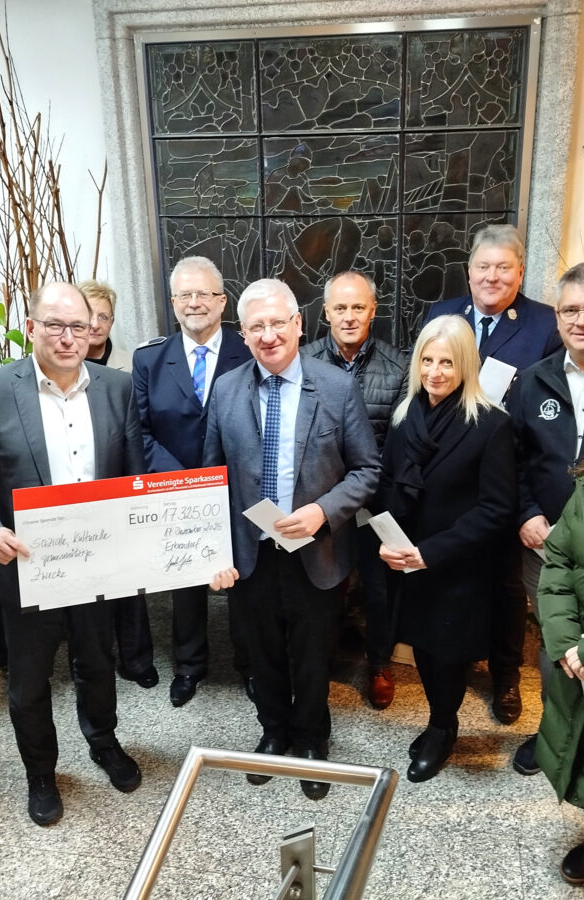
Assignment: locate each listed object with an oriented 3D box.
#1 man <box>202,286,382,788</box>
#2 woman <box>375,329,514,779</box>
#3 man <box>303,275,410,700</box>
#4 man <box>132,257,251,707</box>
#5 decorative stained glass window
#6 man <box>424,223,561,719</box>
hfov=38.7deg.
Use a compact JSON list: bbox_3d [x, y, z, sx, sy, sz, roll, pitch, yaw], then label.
[{"bbox_3d":[-0.002,0.338,2.821,0.570,1.810,0.400,2,20,8],"label":"man"},{"bbox_3d":[0.534,0.368,2.893,0.480,1.680,0.400,11,24,31],"label":"woman"},{"bbox_3d":[0.240,0.191,3.264,0.520,1.770,0.360,1,20,6],"label":"man"},{"bbox_3d":[-0.348,0.167,3.296,0.540,1.820,0.360,-3,20,-4],"label":"man"},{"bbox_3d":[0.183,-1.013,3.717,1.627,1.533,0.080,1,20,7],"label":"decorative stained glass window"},{"bbox_3d":[0.724,0.147,3.149,0.550,1.910,0.380,5,21,16],"label":"man"}]

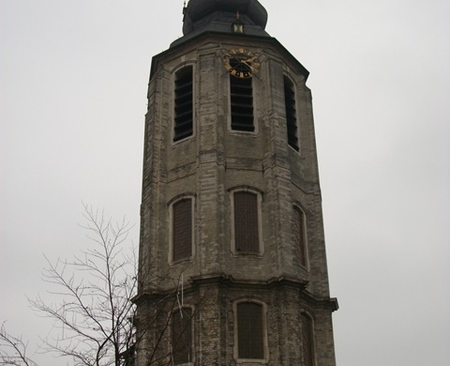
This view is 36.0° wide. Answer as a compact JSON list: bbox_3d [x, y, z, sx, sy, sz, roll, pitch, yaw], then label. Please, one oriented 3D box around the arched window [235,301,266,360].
[{"bbox_3d":[1.207,6.905,32.399,1.330,2.686,0.300,4,-29,-9],"label":"arched window"}]

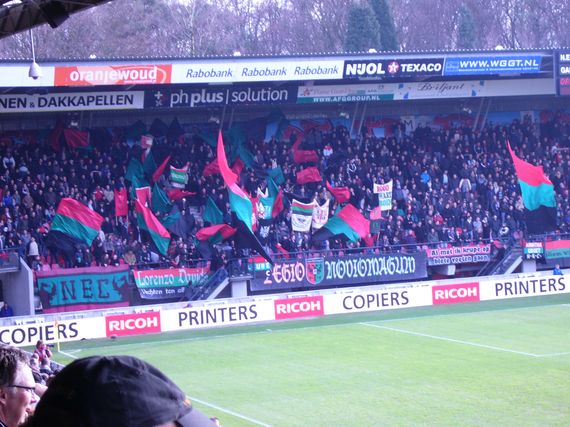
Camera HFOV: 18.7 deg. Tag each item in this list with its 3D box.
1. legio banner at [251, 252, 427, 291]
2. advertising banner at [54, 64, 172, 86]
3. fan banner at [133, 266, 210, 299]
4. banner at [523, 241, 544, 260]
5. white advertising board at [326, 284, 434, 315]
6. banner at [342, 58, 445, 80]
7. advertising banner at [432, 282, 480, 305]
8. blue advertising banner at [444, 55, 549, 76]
[{"bbox_3d":[2.853,3.093,92.151,10.600,1.400,0.060,-4,2,-26],"label":"legio banner"},{"bbox_3d":[-8.572,-6.925,86.457,6.187,1.000,0.100,-4,16,-26],"label":"advertising banner"},{"bbox_3d":[-5.753,3.538,87.986,4.200,1.500,0.060,-4,2,-26],"label":"fan banner"},{"bbox_3d":[14.027,2.145,97.553,1.300,1.020,0.060,-4,2,-26],"label":"banner"},{"bbox_3d":[4.848,4.477,89.063,6.188,0.980,0.100,-4,2,-23],"label":"white advertising board"},{"bbox_3d":[5.864,-7.852,93.440,6.174,1.000,0.100,-4,16,-26],"label":"banner"},{"bbox_3d":[8.975,4.216,90.841,2.852,0.980,0.100,-4,2,-22],"label":"advertising banner"},{"bbox_3d":[11.532,-8.244,96.182,6.442,1.000,0.100,-4,16,-26],"label":"blue advertising banner"}]

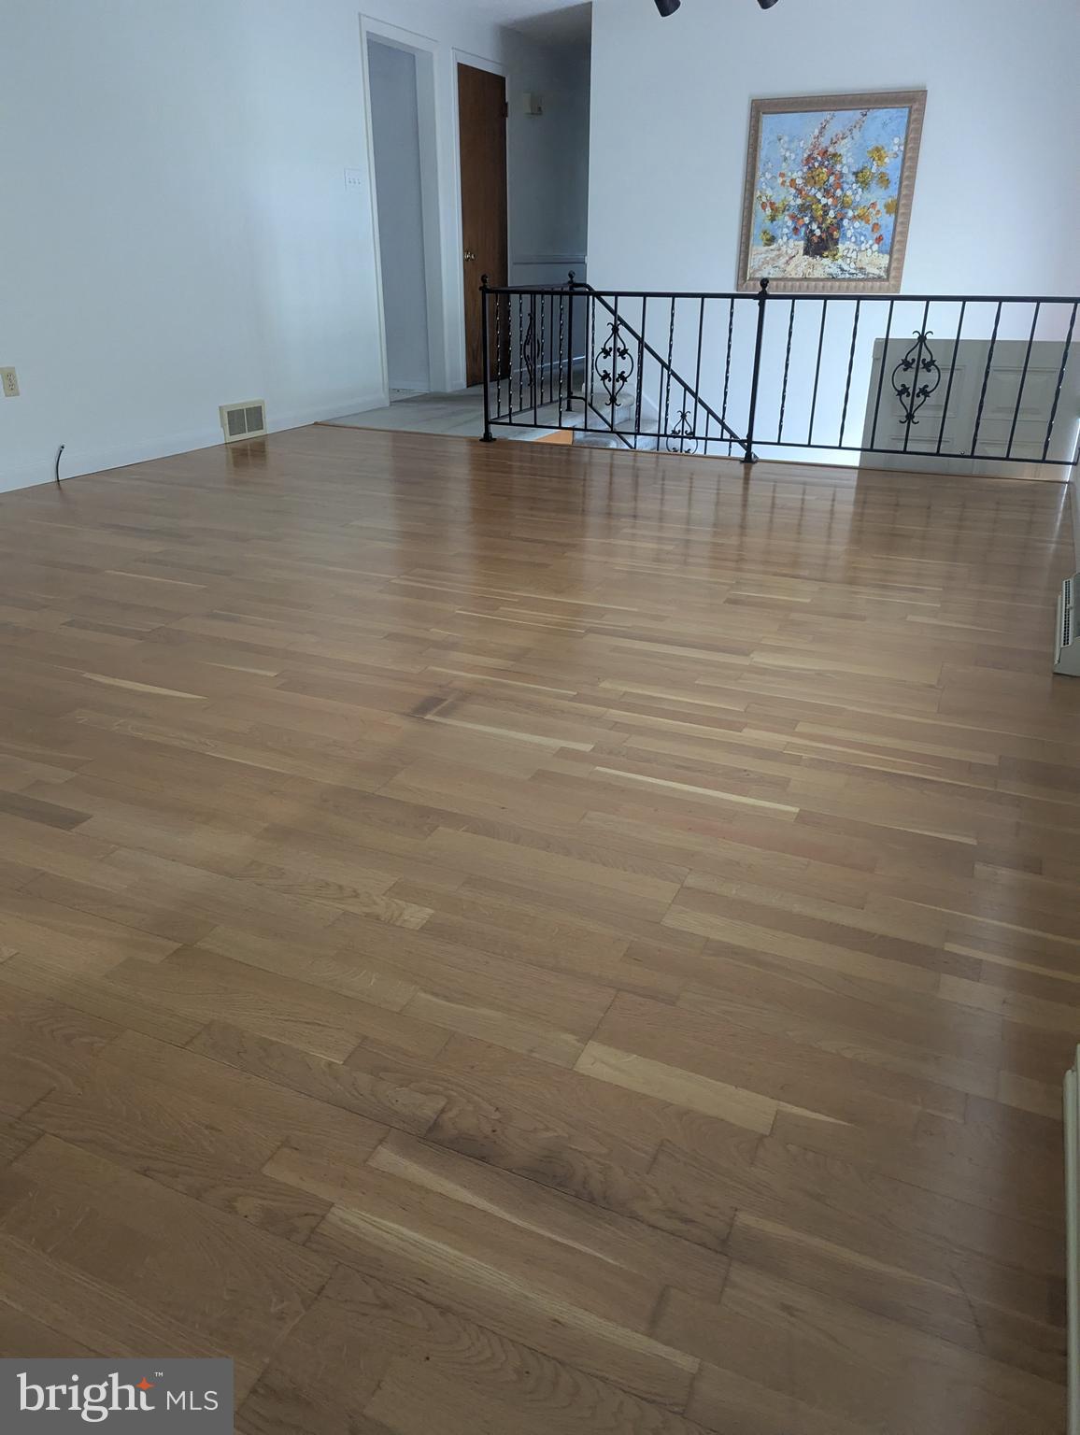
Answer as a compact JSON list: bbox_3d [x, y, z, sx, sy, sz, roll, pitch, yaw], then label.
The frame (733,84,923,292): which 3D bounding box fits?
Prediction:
[{"bbox_3d":[1.741,-3.156,6.046,1.009,1.057,0.043,11,27,23],"label":"frame"}]

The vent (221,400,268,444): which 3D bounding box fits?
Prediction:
[{"bbox_3d":[-1.619,-1.622,5.447,0.039,0.191,0.324,11,27,23],"label":"vent"}]

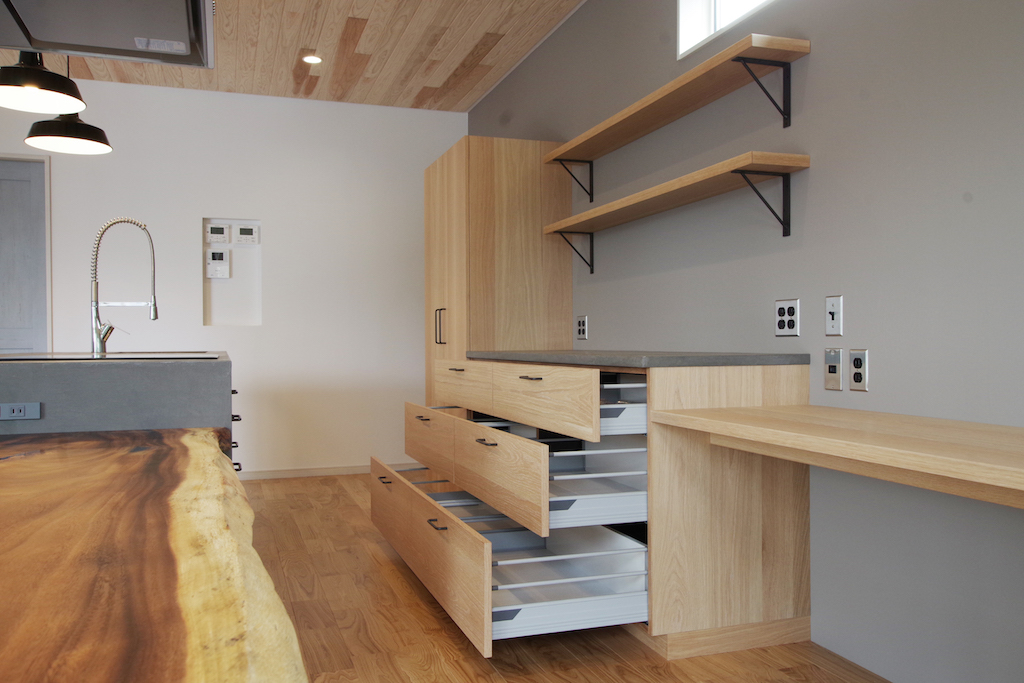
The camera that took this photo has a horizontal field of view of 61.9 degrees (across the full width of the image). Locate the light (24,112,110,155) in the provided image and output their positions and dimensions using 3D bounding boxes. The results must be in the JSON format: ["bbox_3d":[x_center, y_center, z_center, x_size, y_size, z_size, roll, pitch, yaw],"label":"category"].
[{"bbox_3d":[-1.861,-0.904,3.583,0.330,0.165,0.330,0,0,-19],"label":"light"}]

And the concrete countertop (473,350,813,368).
[{"bbox_3d":[0.331,0.058,3.265,0.542,0.033,1.803,0,0,-18],"label":"concrete countertop"}]

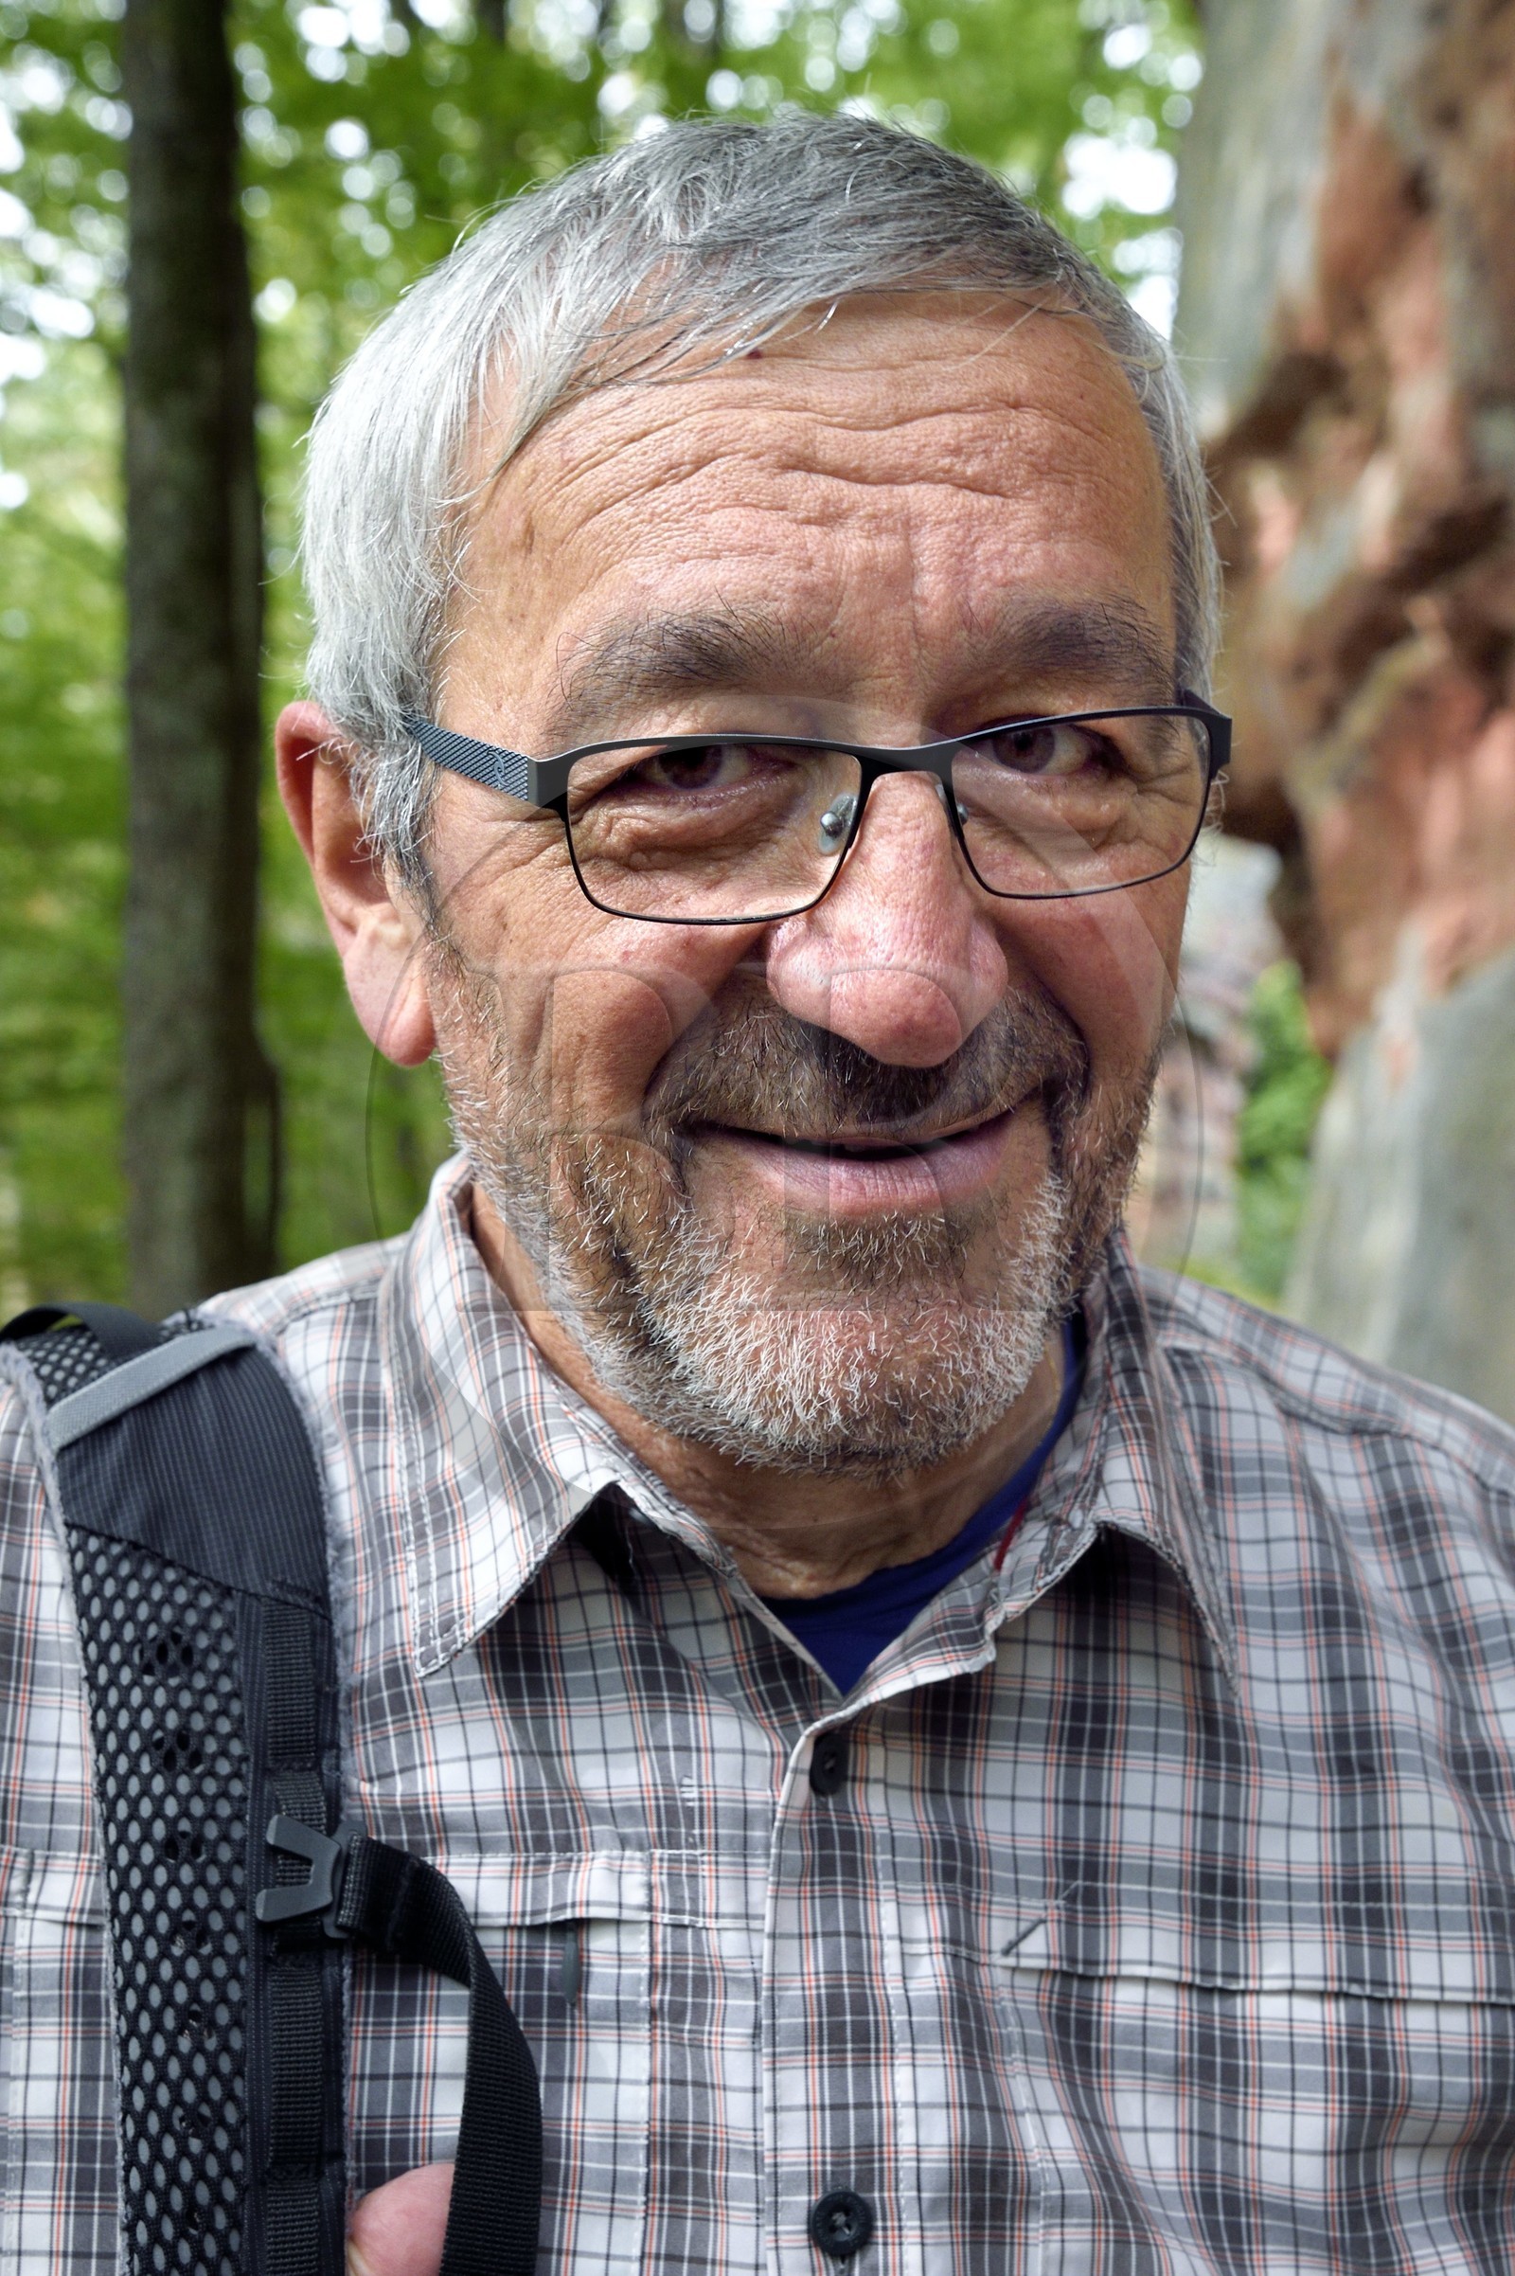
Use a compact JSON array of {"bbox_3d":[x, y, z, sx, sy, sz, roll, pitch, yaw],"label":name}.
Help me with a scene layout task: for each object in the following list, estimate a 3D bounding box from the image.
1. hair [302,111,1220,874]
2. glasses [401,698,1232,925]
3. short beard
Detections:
[{"bbox_3d":[-0.001,-0.121,0.657,0.178,0.176,0.196,-4,10,-16],"label":"hair"},{"bbox_3d":[0.005,-0.068,0.629,0.140,0.043,0.141,-5,14,-17],"label":"glasses"},{"bbox_3d":[0.009,0.009,0.621,0.139,0.095,0.102,-4,10,-16],"label":"short beard"}]

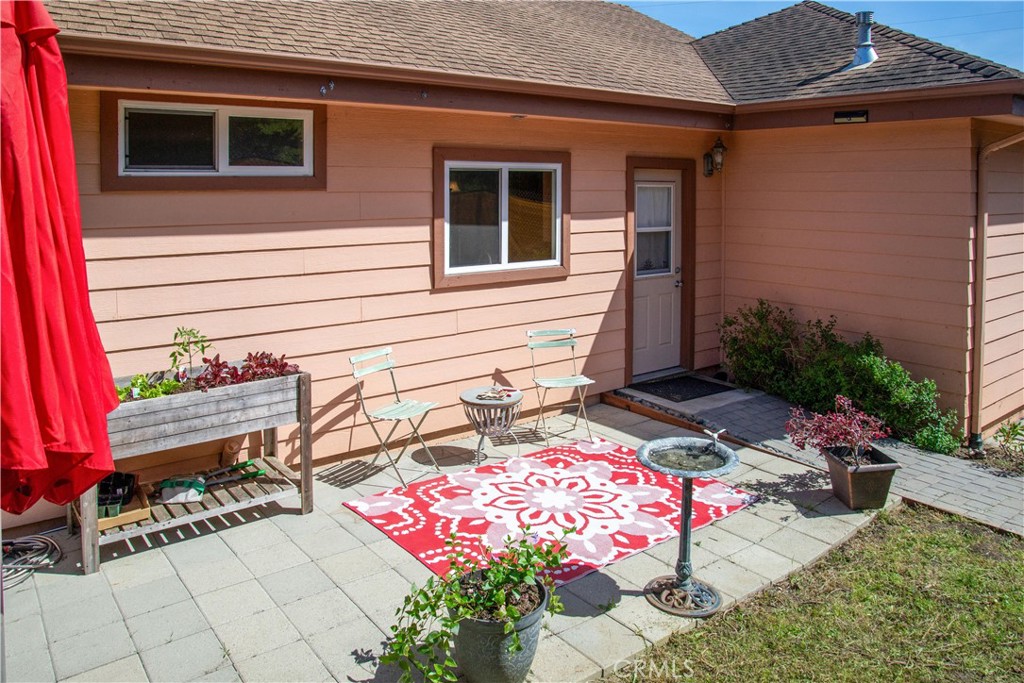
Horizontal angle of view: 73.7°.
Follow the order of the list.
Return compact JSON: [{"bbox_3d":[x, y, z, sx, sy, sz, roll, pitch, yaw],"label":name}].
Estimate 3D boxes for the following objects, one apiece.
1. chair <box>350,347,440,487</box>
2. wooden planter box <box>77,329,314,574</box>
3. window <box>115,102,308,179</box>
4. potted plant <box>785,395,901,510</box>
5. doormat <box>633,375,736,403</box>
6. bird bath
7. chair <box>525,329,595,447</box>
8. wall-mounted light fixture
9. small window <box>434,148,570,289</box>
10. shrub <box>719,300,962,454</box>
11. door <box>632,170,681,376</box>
[{"bbox_3d":[-0.800,0.502,4.737,0.470,0.830,0.410,6,11,33],"label":"chair"},{"bbox_3d":[-1.849,0.512,3.975,1.210,1.150,0.580,-7,11,-35],"label":"wooden planter box"},{"bbox_3d":[-1.837,-1.273,4.343,1.170,0.436,0.080,-7,11,-35],"label":"window"},{"bbox_3d":[2.111,0.680,4.372,0.640,0.690,0.560,-2,9,-10],"label":"potted plant"},{"bbox_3d":[1.594,0.424,6.340,0.760,0.020,0.600,-7,11,-35],"label":"doormat"},{"bbox_3d":[0.866,0.893,3.340,0.520,0.735,0.520,0,9,0],"label":"bird bath"},{"bbox_3d":[0.395,0.347,5.467,0.410,0.810,0.470,-3,10,-18],"label":"chair"},{"bbox_3d":[2.106,-1.907,7.003,0.160,0.420,0.230,-7,11,-35],"label":"wall-mounted light fixture"},{"bbox_3d":[-0.038,-1.033,5.681,1.388,1.059,0.090,-7,11,-35],"label":"small window"},{"bbox_3d":[2.800,0.257,5.986,0.750,0.840,2.050,-9,13,-42],"label":"shrub"},{"bbox_3d":[1.470,-0.687,6.973,0.768,2.065,0.060,-7,11,-35],"label":"door"}]

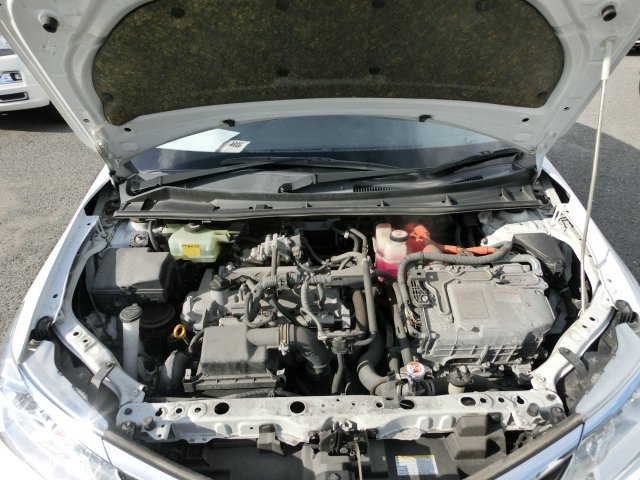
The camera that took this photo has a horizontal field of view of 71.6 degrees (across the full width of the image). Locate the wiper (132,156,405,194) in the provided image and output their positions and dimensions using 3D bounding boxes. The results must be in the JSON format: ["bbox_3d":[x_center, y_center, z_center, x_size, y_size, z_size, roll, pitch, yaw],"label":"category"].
[{"bbox_3d":[-0.170,-0.232,1.437,0.863,0.050,0.126,-5,47,-4],"label":"wiper"}]

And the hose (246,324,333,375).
[{"bbox_3d":[-0.069,0.259,1.040,0.195,0.110,0.090,-1,34,0],"label":"hose"}]

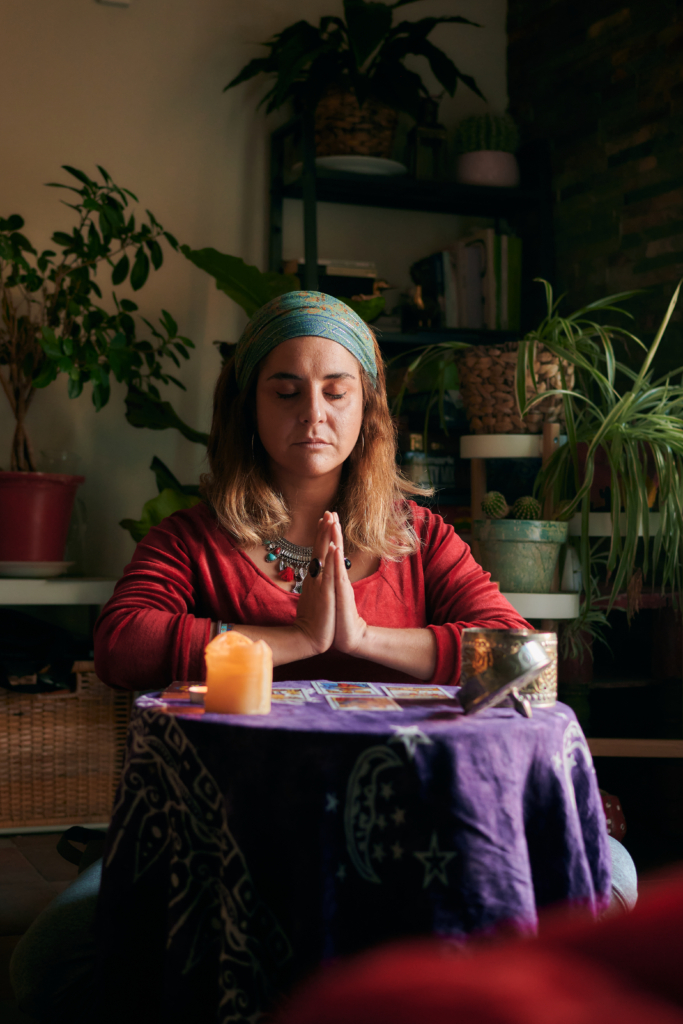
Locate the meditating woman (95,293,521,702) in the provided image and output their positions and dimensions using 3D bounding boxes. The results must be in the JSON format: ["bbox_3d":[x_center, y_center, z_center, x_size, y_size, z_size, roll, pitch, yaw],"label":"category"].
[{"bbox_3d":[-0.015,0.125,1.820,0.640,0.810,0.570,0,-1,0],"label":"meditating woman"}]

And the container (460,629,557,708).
[{"bbox_3d":[0.178,0.165,1.570,0.100,0.076,0.100,0,-1,0],"label":"container"}]

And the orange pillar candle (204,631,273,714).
[{"bbox_3d":[-0.105,0.163,1.510,0.068,0.082,0.068,0,-1,0],"label":"orange pillar candle"}]

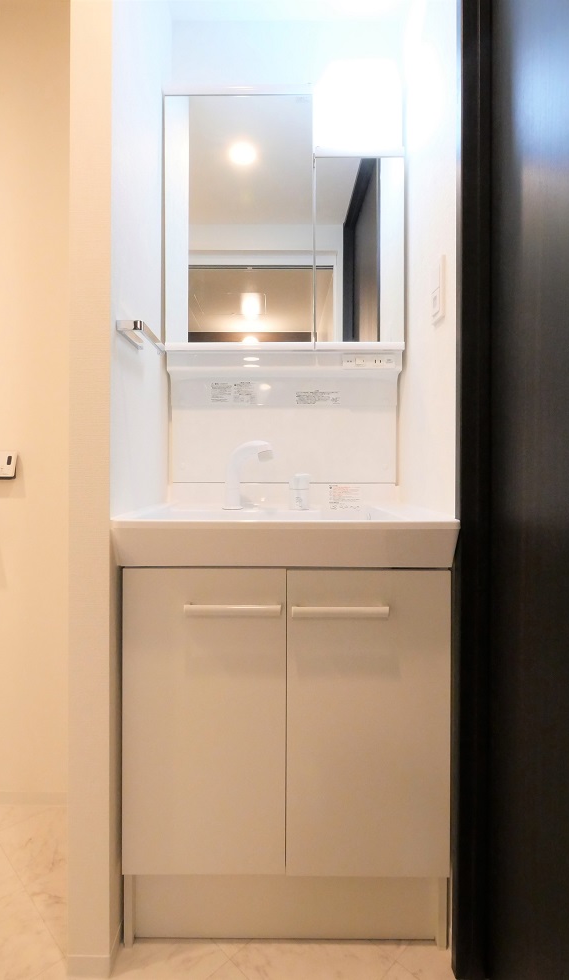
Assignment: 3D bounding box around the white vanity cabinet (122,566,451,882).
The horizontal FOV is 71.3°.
[{"bbox_3d":[0.003,0.423,0.882,0.595,0.570,0.355,0,0,0],"label":"white vanity cabinet"}]

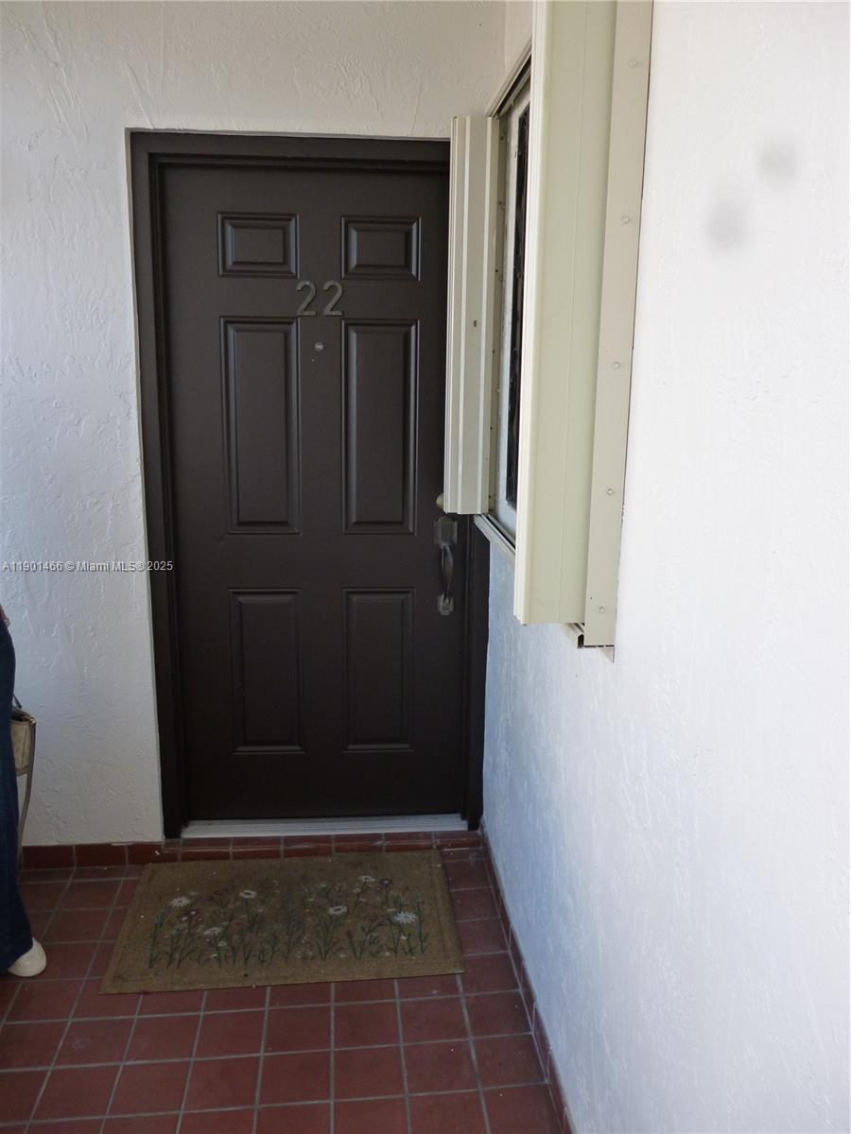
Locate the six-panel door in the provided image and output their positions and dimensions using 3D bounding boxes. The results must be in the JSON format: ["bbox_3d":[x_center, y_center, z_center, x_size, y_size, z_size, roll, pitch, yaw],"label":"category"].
[{"bbox_3d":[-0.310,-0.155,2.781,1.020,2.110,0.140,-1,12,-6],"label":"six-panel door"}]

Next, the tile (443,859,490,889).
[{"bbox_3d":[0.112,0.957,2.830,0.156,0.013,0.145,-1,13,-6],"label":"tile"}]

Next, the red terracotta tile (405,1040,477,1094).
[{"bbox_3d":[0.033,1.133,2.071,0.154,0.013,0.143,-1,13,-6],"label":"red terracotta tile"}]

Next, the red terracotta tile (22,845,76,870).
[{"bbox_3d":[-1.161,0.892,2.831,0.150,0.078,0.013,-1,13,-6],"label":"red terracotta tile"}]

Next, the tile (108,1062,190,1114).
[{"bbox_3d":[-0.594,1.135,1.992,0.150,0.013,0.150,-1,12,-6],"label":"tile"}]

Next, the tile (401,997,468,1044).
[{"bbox_3d":[0.018,1.097,2.212,0.150,0.013,0.150,-1,12,-6],"label":"tile"}]

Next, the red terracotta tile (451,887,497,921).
[{"bbox_3d":[0.128,0.992,2.682,0.155,0.013,0.144,-1,13,-6],"label":"red terracotta tile"}]

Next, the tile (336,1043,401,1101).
[{"bbox_3d":[-0.127,1.136,2.053,0.151,0.013,0.142,-1,13,-6],"label":"tile"}]

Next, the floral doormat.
[{"bbox_3d":[-0.382,0.988,2.628,0.915,0.012,0.610,-1,12,-6],"label":"floral doormat"}]

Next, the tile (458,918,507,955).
[{"bbox_3d":[0.143,1.026,2.533,0.153,0.013,0.145,-1,13,-6],"label":"tile"}]

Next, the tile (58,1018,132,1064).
[{"bbox_3d":[-0.762,1.105,2.124,0.150,0.013,0.150,-1,12,-6],"label":"tile"}]

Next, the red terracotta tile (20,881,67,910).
[{"bbox_3d":[-1.143,0.977,2.695,0.149,0.012,0.149,-1,12,-6],"label":"red terracotta tile"}]

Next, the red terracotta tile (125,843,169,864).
[{"bbox_3d":[-0.868,0.892,2.863,0.117,0.074,0.013,-1,13,-6],"label":"red terracotta tile"}]

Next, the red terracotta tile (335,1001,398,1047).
[{"bbox_3d":[-0.142,1.097,2.191,0.149,0.012,0.149,-1,12,-6],"label":"red terracotta tile"}]

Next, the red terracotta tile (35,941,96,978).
[{"bbox_3d":[-0.954,1.042,2.413,0.148,0.013,0.145,-1,13,-6],"label":"red terracotta tile"}]

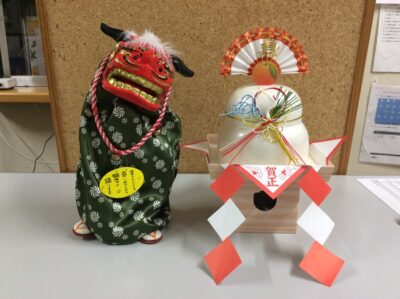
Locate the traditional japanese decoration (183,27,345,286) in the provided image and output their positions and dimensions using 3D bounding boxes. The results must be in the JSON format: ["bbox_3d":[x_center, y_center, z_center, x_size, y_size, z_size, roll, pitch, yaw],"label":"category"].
[{"bbox_3d":[0.143,-0.026,0.767,0.345,0.430,0.360,1,17,0],"label":"traditional japanese decoration"}]

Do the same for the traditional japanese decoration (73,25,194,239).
[{"bbox_3d":[-0.146,-0.045,0.807,0.255,0.435,0.215,2,17,3],"label":"traditional japanese decoration"}]

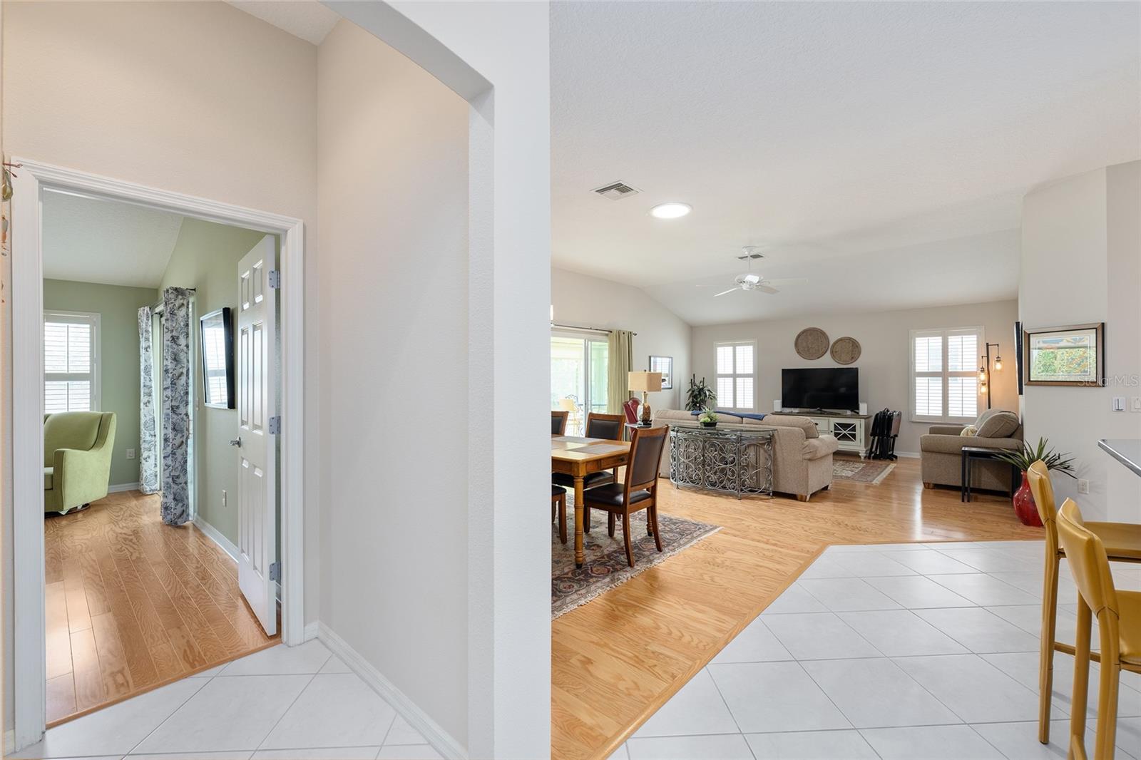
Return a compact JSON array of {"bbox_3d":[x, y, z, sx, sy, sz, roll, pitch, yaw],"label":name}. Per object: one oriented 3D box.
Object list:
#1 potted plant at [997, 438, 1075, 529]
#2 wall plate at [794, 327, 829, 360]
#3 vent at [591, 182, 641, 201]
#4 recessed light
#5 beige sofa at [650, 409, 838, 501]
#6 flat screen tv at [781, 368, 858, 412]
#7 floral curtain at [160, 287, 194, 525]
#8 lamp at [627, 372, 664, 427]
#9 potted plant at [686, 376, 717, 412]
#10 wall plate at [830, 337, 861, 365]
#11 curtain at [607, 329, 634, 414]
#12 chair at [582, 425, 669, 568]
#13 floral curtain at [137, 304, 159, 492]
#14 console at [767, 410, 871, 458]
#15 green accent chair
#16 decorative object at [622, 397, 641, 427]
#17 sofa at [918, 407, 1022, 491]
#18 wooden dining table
[{"bbox_3d":[4.209,0.914,4.324,0.520,0.780,0.520,0,0,43],"label":"potted plant"},{"bbox_3d":[4.519,-0.675,8.909,0.620,0.620,0.040,0,0,43],"label":"wall plate"},{"bbox_3d":[0.417,-1.664,4.229,0.320,0.030,0.320,0,0,42],"label":"vent"},{"bbox_3d":[1.030,-1.723,4.900,0.430,0.050,0.430,0,0,0],"label":"recessed light"},{"bbox_3d":[2.178,0.855,6.184,2.080,0.900,0.950,0,0,43],"label":"beige sofa"},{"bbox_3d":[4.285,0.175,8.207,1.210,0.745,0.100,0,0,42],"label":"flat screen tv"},{"bbox_3d":[-3.641,0.228,4.402,0.520,2.110,0.130,0,0,42],"label":"floral curtain"},{"bbox_3d":[1.089,0.259,6.899,0.340,0.785,0.340,0,0,43],"label":"lamp"},{"bbox_3d":[2.738,0.592,10.048,0.620,1.400,0.620,0,0,43],"label":"potted plant"},{"bbox_3d":[4.895,-0.516,8.444,0.480,0.480,0.040,0,0,42],"label":"wall plate"},{"bbox_3d":[0.894,0.207,8.320,0.130,2.130,0.740,0,0,42],"label":"curtain"},{"bbox_3d":[0.384,0.807,3.567,0.580,0.970,0.460,0,0,42],"label":"chair"},{"bbox_3d":[-4.893,0.238,5.507,0.450,2.160,0.140,0,0,43],"label":"floral curtain"},{"bbox_3d":[4.297,0.950,8.198,1.470,0.670,0.500,0,0,42],"label":"console"},{"bbox_3d":[-5.461,0.844,4.969,0.760,0.975,0.780,0,0,-14],"label":"green accent chair"},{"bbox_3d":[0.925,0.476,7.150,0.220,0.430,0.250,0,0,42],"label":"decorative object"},{"bbox_3d":[5.156,0.836,6.041,0.920,0.920,1.620,0,0,43],"label":"sofa"},{"bbox_3d":[-0.266,0.938,4.269,1.900,0.760,1.050,0,0,43],"label":"wooden dining table"}]

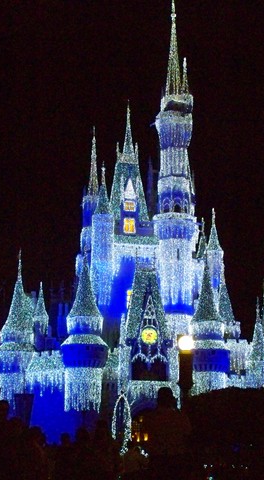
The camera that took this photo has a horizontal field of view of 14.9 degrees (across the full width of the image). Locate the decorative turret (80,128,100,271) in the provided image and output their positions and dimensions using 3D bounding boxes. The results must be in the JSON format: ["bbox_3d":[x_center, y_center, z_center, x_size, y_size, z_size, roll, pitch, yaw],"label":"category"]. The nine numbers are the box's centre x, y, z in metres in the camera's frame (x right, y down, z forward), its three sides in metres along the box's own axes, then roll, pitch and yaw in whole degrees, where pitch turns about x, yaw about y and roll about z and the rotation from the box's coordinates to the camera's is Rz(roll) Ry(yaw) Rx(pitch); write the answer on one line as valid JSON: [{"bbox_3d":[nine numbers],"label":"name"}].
[{"bbox_3d":[-4.533,-4.667,112.000,2.186,15.931,2.186,1,-11,-8],"label":"decorative turret"}]

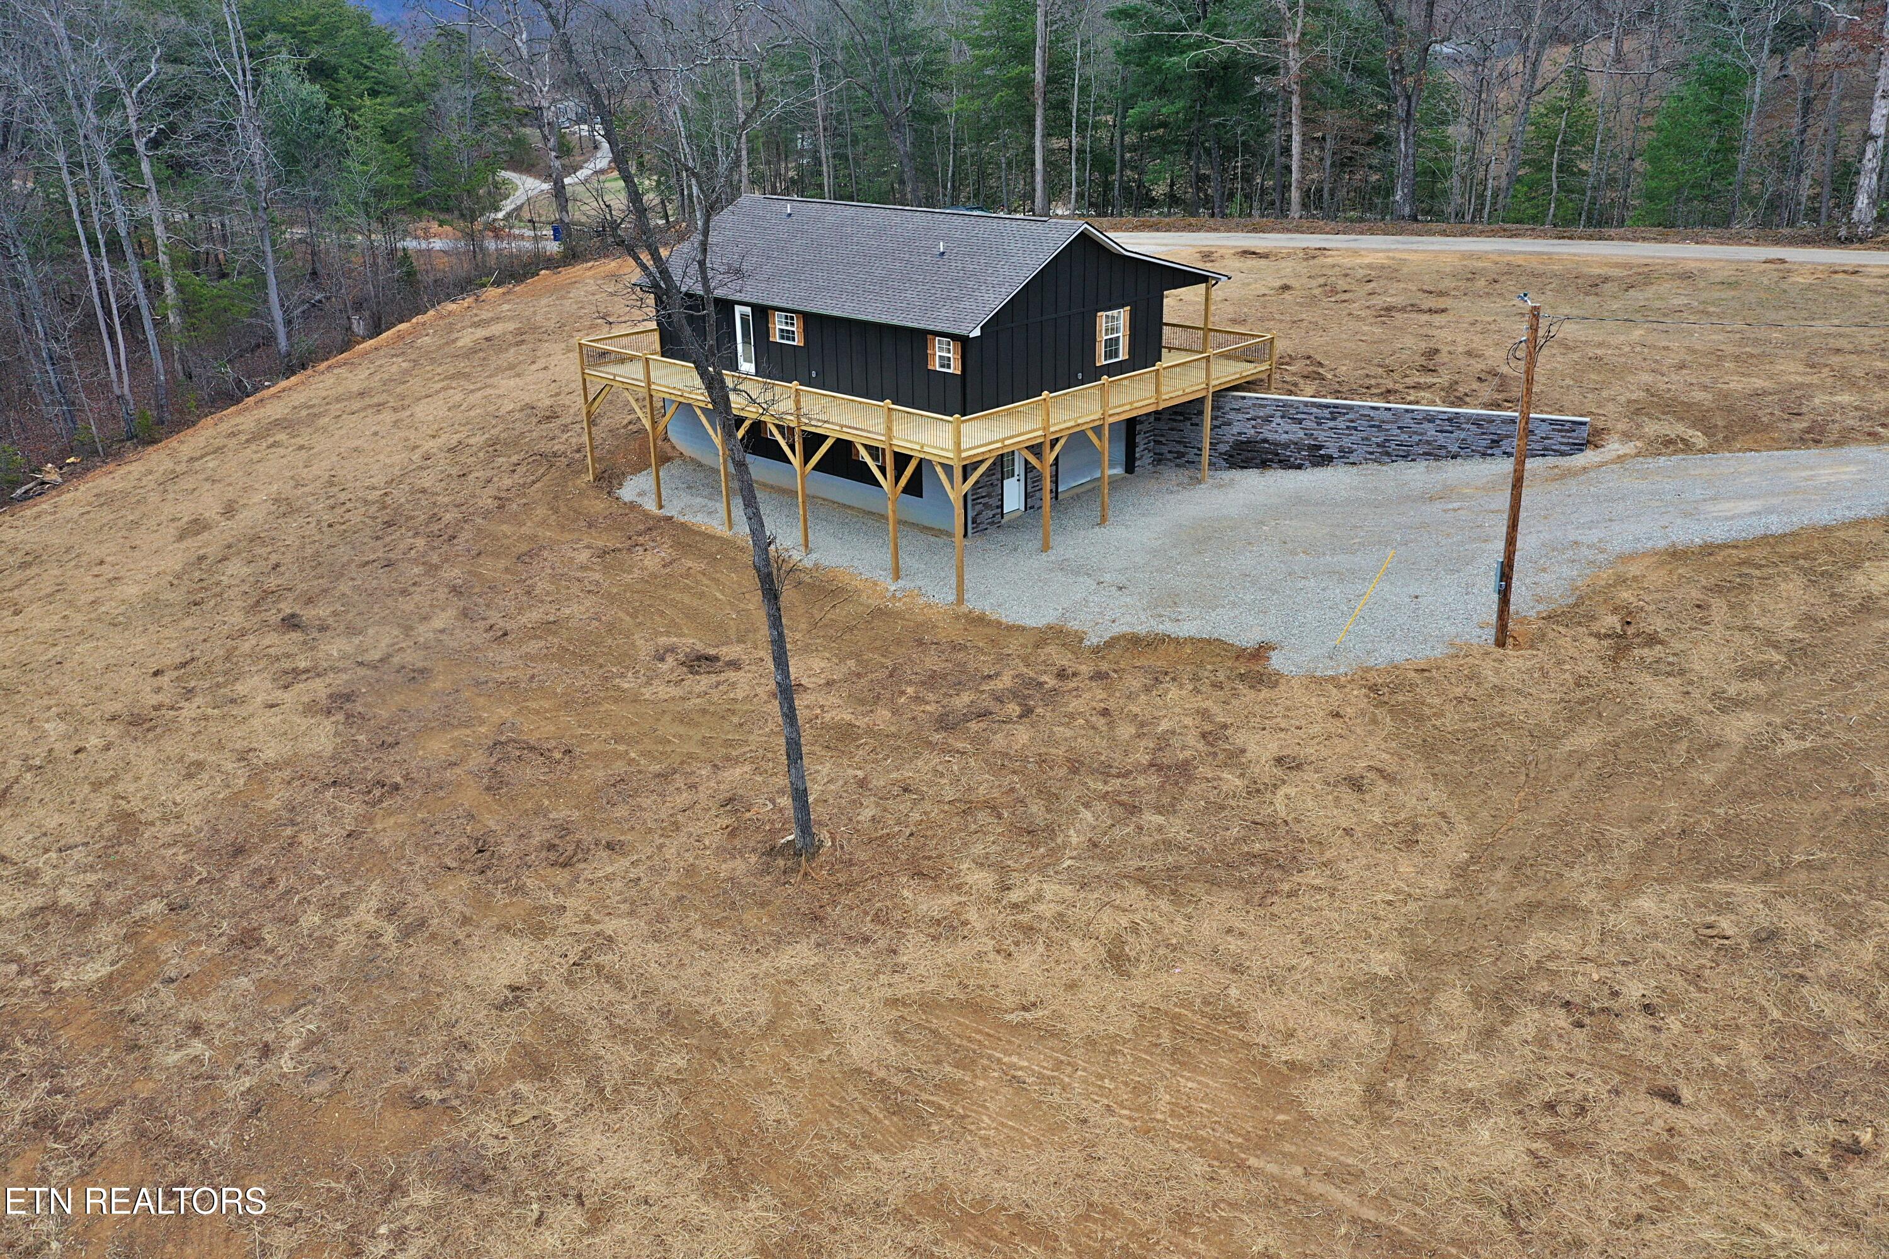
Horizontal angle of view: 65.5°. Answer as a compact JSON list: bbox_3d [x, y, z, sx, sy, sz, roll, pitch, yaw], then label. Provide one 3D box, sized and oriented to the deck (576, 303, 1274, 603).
[{"bbox_3d":[-0.625,-7.010,47.778,16.830,5.005,14.801,19,29,40],"label":"deck"}]

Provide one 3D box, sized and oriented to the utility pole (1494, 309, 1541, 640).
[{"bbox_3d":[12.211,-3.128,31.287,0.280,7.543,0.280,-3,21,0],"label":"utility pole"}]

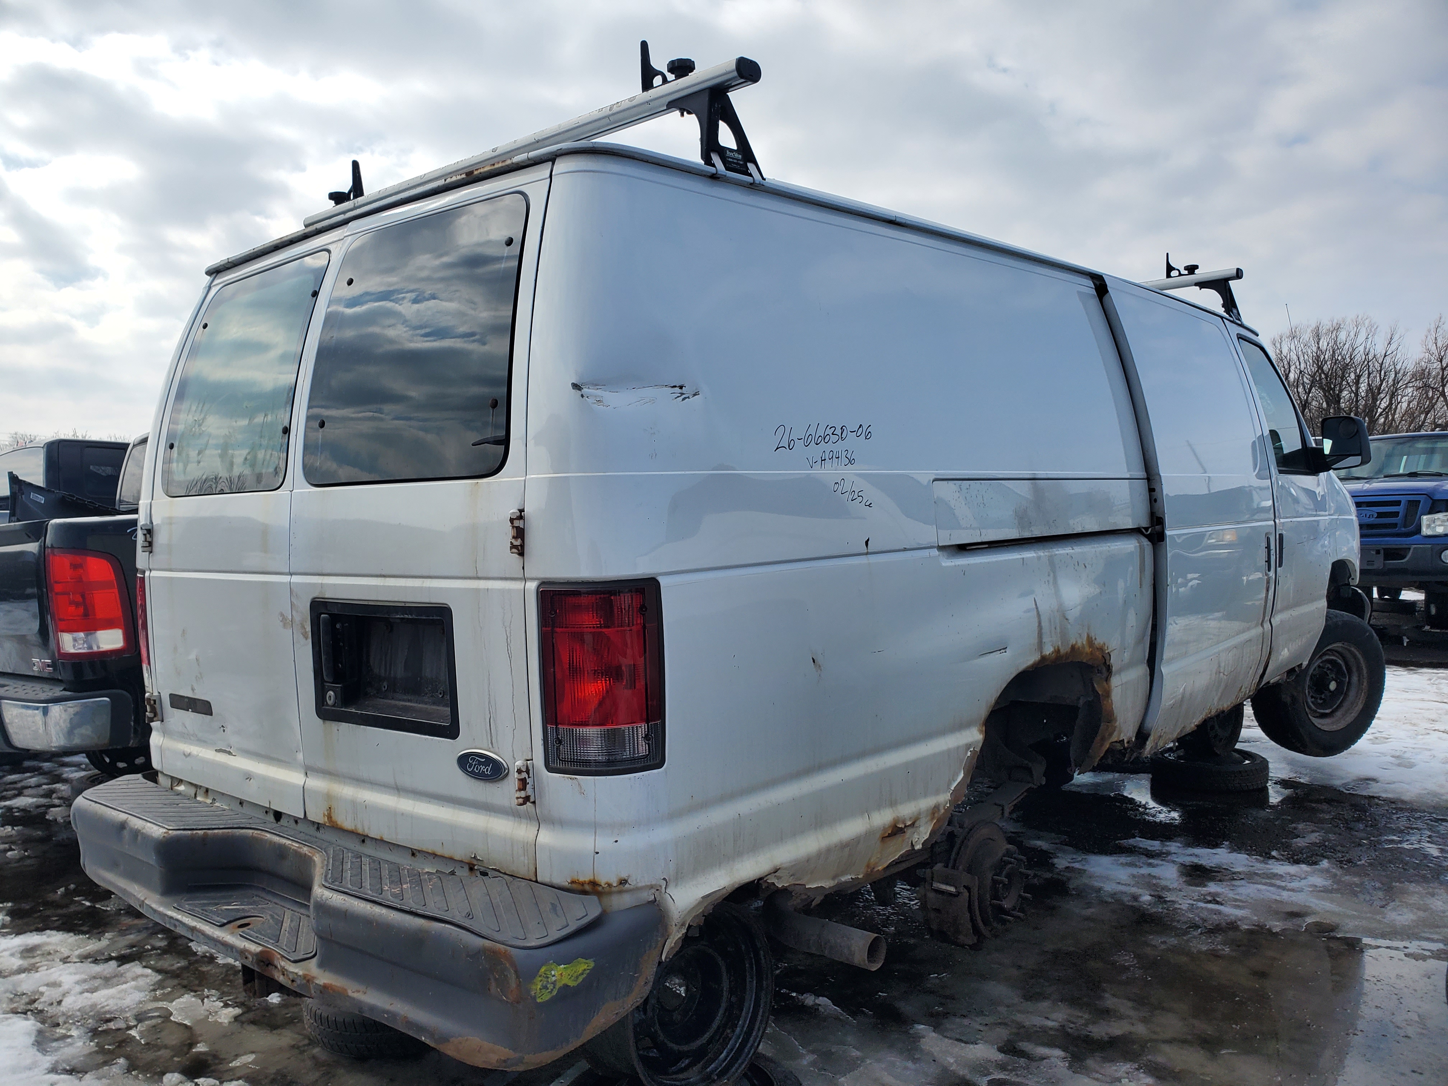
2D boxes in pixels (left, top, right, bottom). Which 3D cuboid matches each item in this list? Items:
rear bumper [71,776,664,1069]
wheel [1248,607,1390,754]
[{"bbox_3d":[-0.868,0.703,2.239,1.790,0.230,0.330,0,2,39],"label":"rear bumper"},{"bbox_3d":[3.049,0.718,5.571,0.745,0.745,0.235,-2,2,-22],"label":"wheel"}]

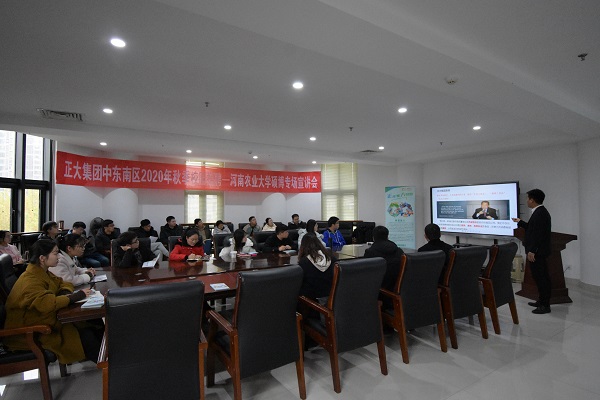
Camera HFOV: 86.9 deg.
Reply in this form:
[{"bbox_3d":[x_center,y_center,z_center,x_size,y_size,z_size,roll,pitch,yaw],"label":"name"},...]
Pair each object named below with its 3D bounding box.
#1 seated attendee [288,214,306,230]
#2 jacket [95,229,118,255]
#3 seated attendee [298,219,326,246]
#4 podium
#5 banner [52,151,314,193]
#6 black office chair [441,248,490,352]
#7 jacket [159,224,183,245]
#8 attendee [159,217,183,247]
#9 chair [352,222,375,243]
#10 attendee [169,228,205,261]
[{"bbox_3d":[-0.057,1.000,7.200,0.540,1.340,0.750,0,-1,-27],"label":"seated attendee"},{"bbox_3d":[-3.309,0.789,5.400,0.520,0.640,0.450,1,-2,-41],"label":"jacket"},{"bbox_3d":[0.256,1.007,6.000,0.720,1.270,0.500,-1,-2,41],"label":"seated attendee"},{"bbox_3d":[3.950,1.042,5.140,0.500,1.120,0.700,0,-1,-13],"label":"podium"},{"bbox_3d":[-2.358,-0.653,9.075,7.350,0.770,0.060,1,-1,-32],"label":"banner"},{"bbox_3d":[1.715,1.050,3.711,0.600,1.040,0.680,1,-1,-28],"label":"black office chair"},{"bbox_3d":[-2.600,0.820,6.336,0.500,0.660,0.420,1,-1,-34],"label":"jacket"},{"bbox_3d":[-2.823,1.013,6.937,0.520,1.270,0.800,1,-1,-30],"label":"attendee"},{"bbox_3d":[1.625,1.141,8.100,0.600,1.080,0.640,0,-1,-30],"label":"chair"},{"bbox_3d":[-1.603,0.992,4.493,0.540,1.200,0.780,1,-1,-30],"label":"attendee"}]

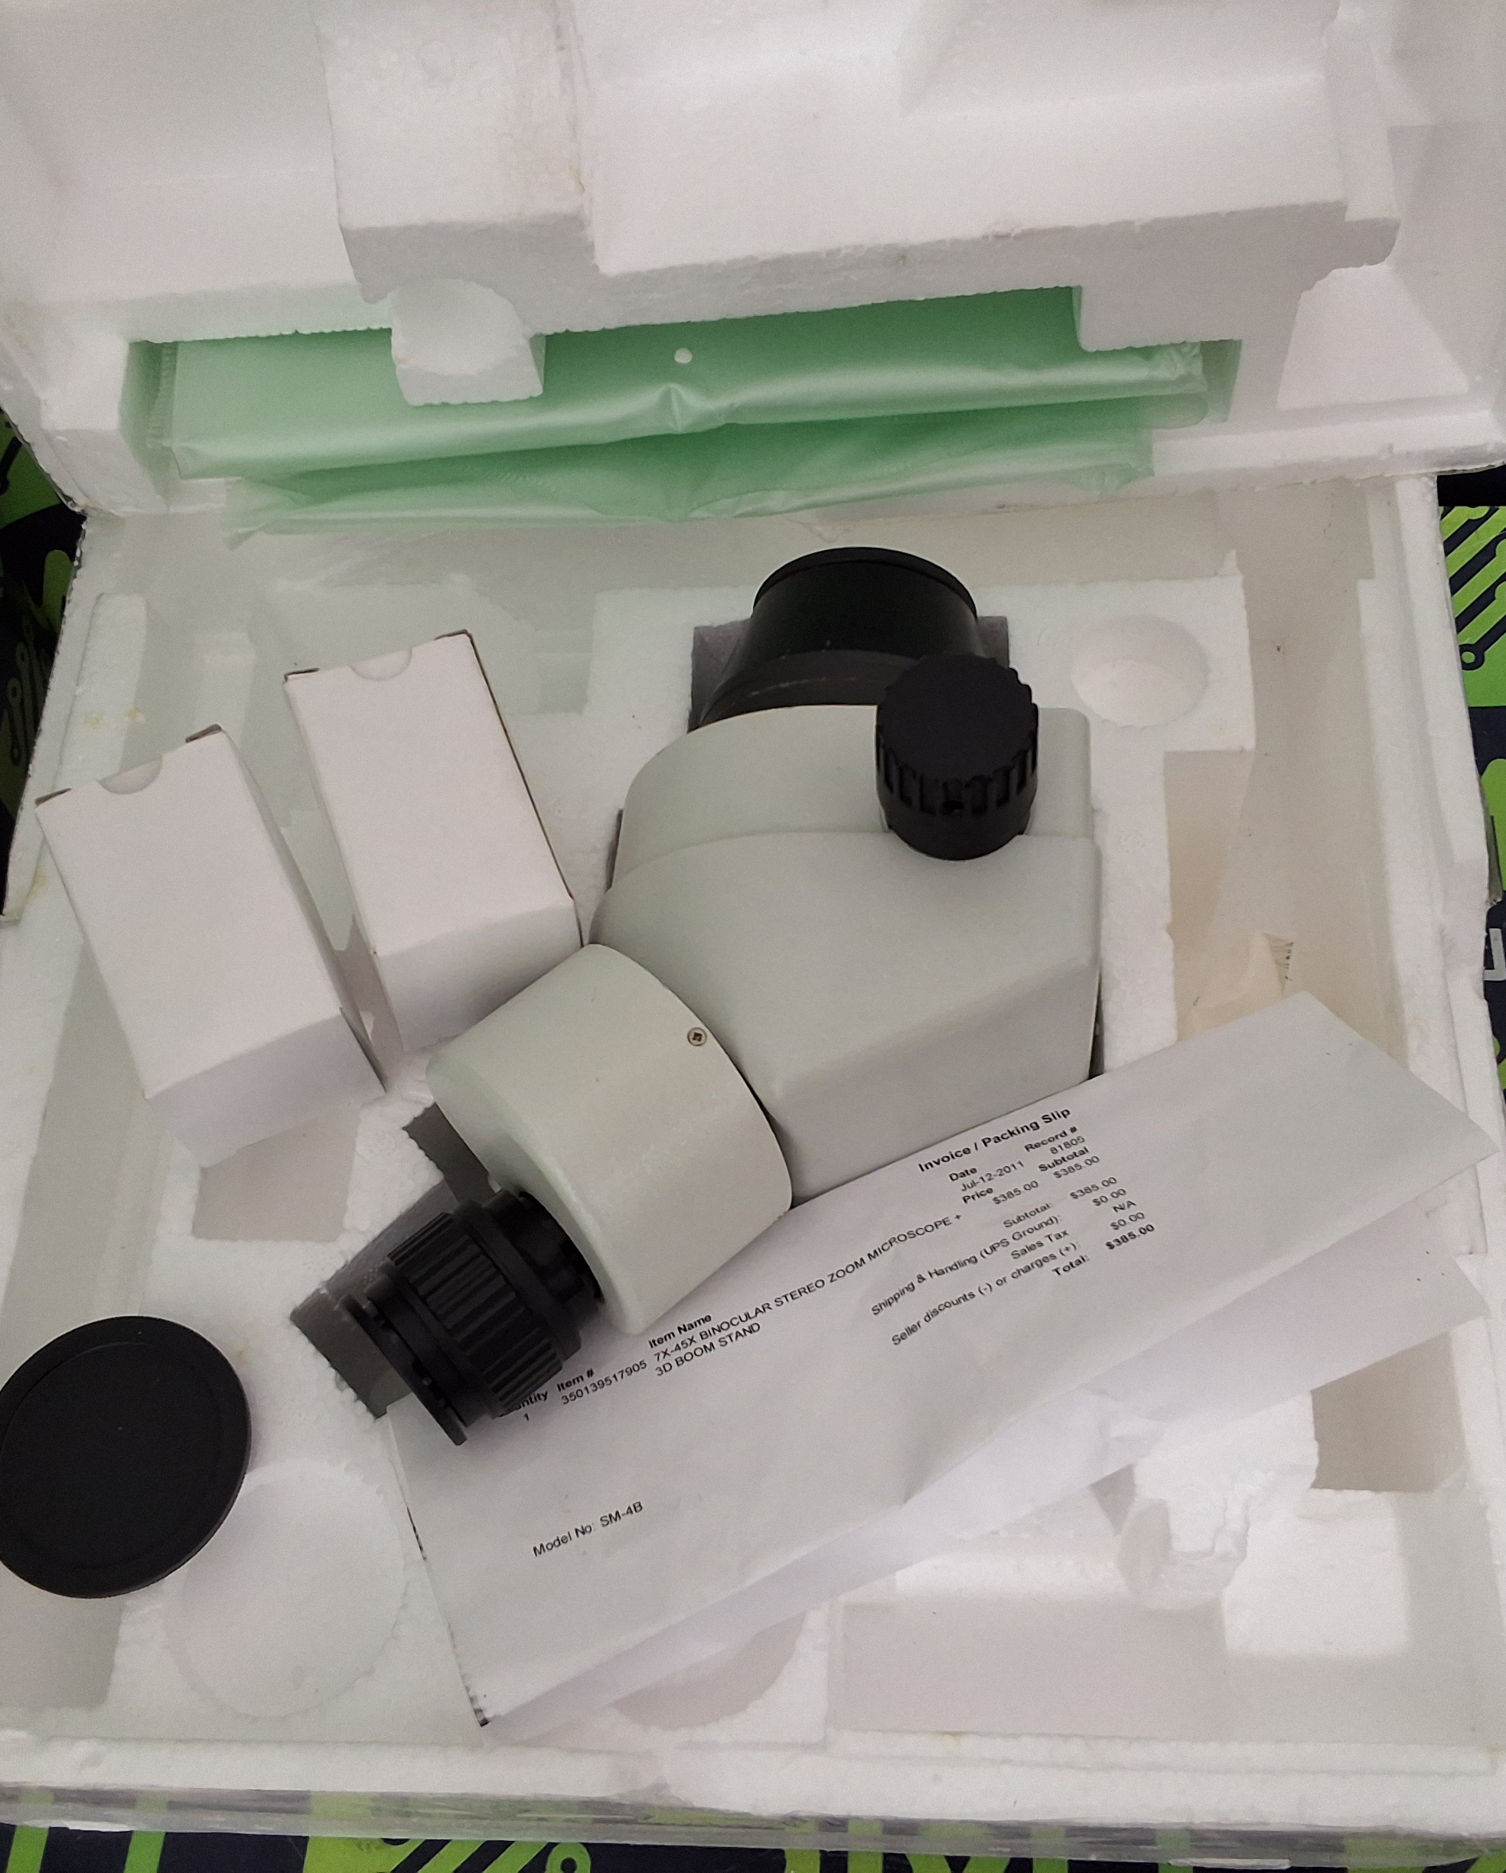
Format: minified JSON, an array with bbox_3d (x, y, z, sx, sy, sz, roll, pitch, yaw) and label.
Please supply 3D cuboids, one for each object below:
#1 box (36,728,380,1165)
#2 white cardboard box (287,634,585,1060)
[{"bbox_3d":[-0.115,0.003,0.432,0.041,0.041,0.075,-24,65,-9],"label":"box"},{"bbox_3d":[-0.069,-0.021,0.443,0.041,0.041,0.075,-17,60,-12],"label":"white cardboard box"}]

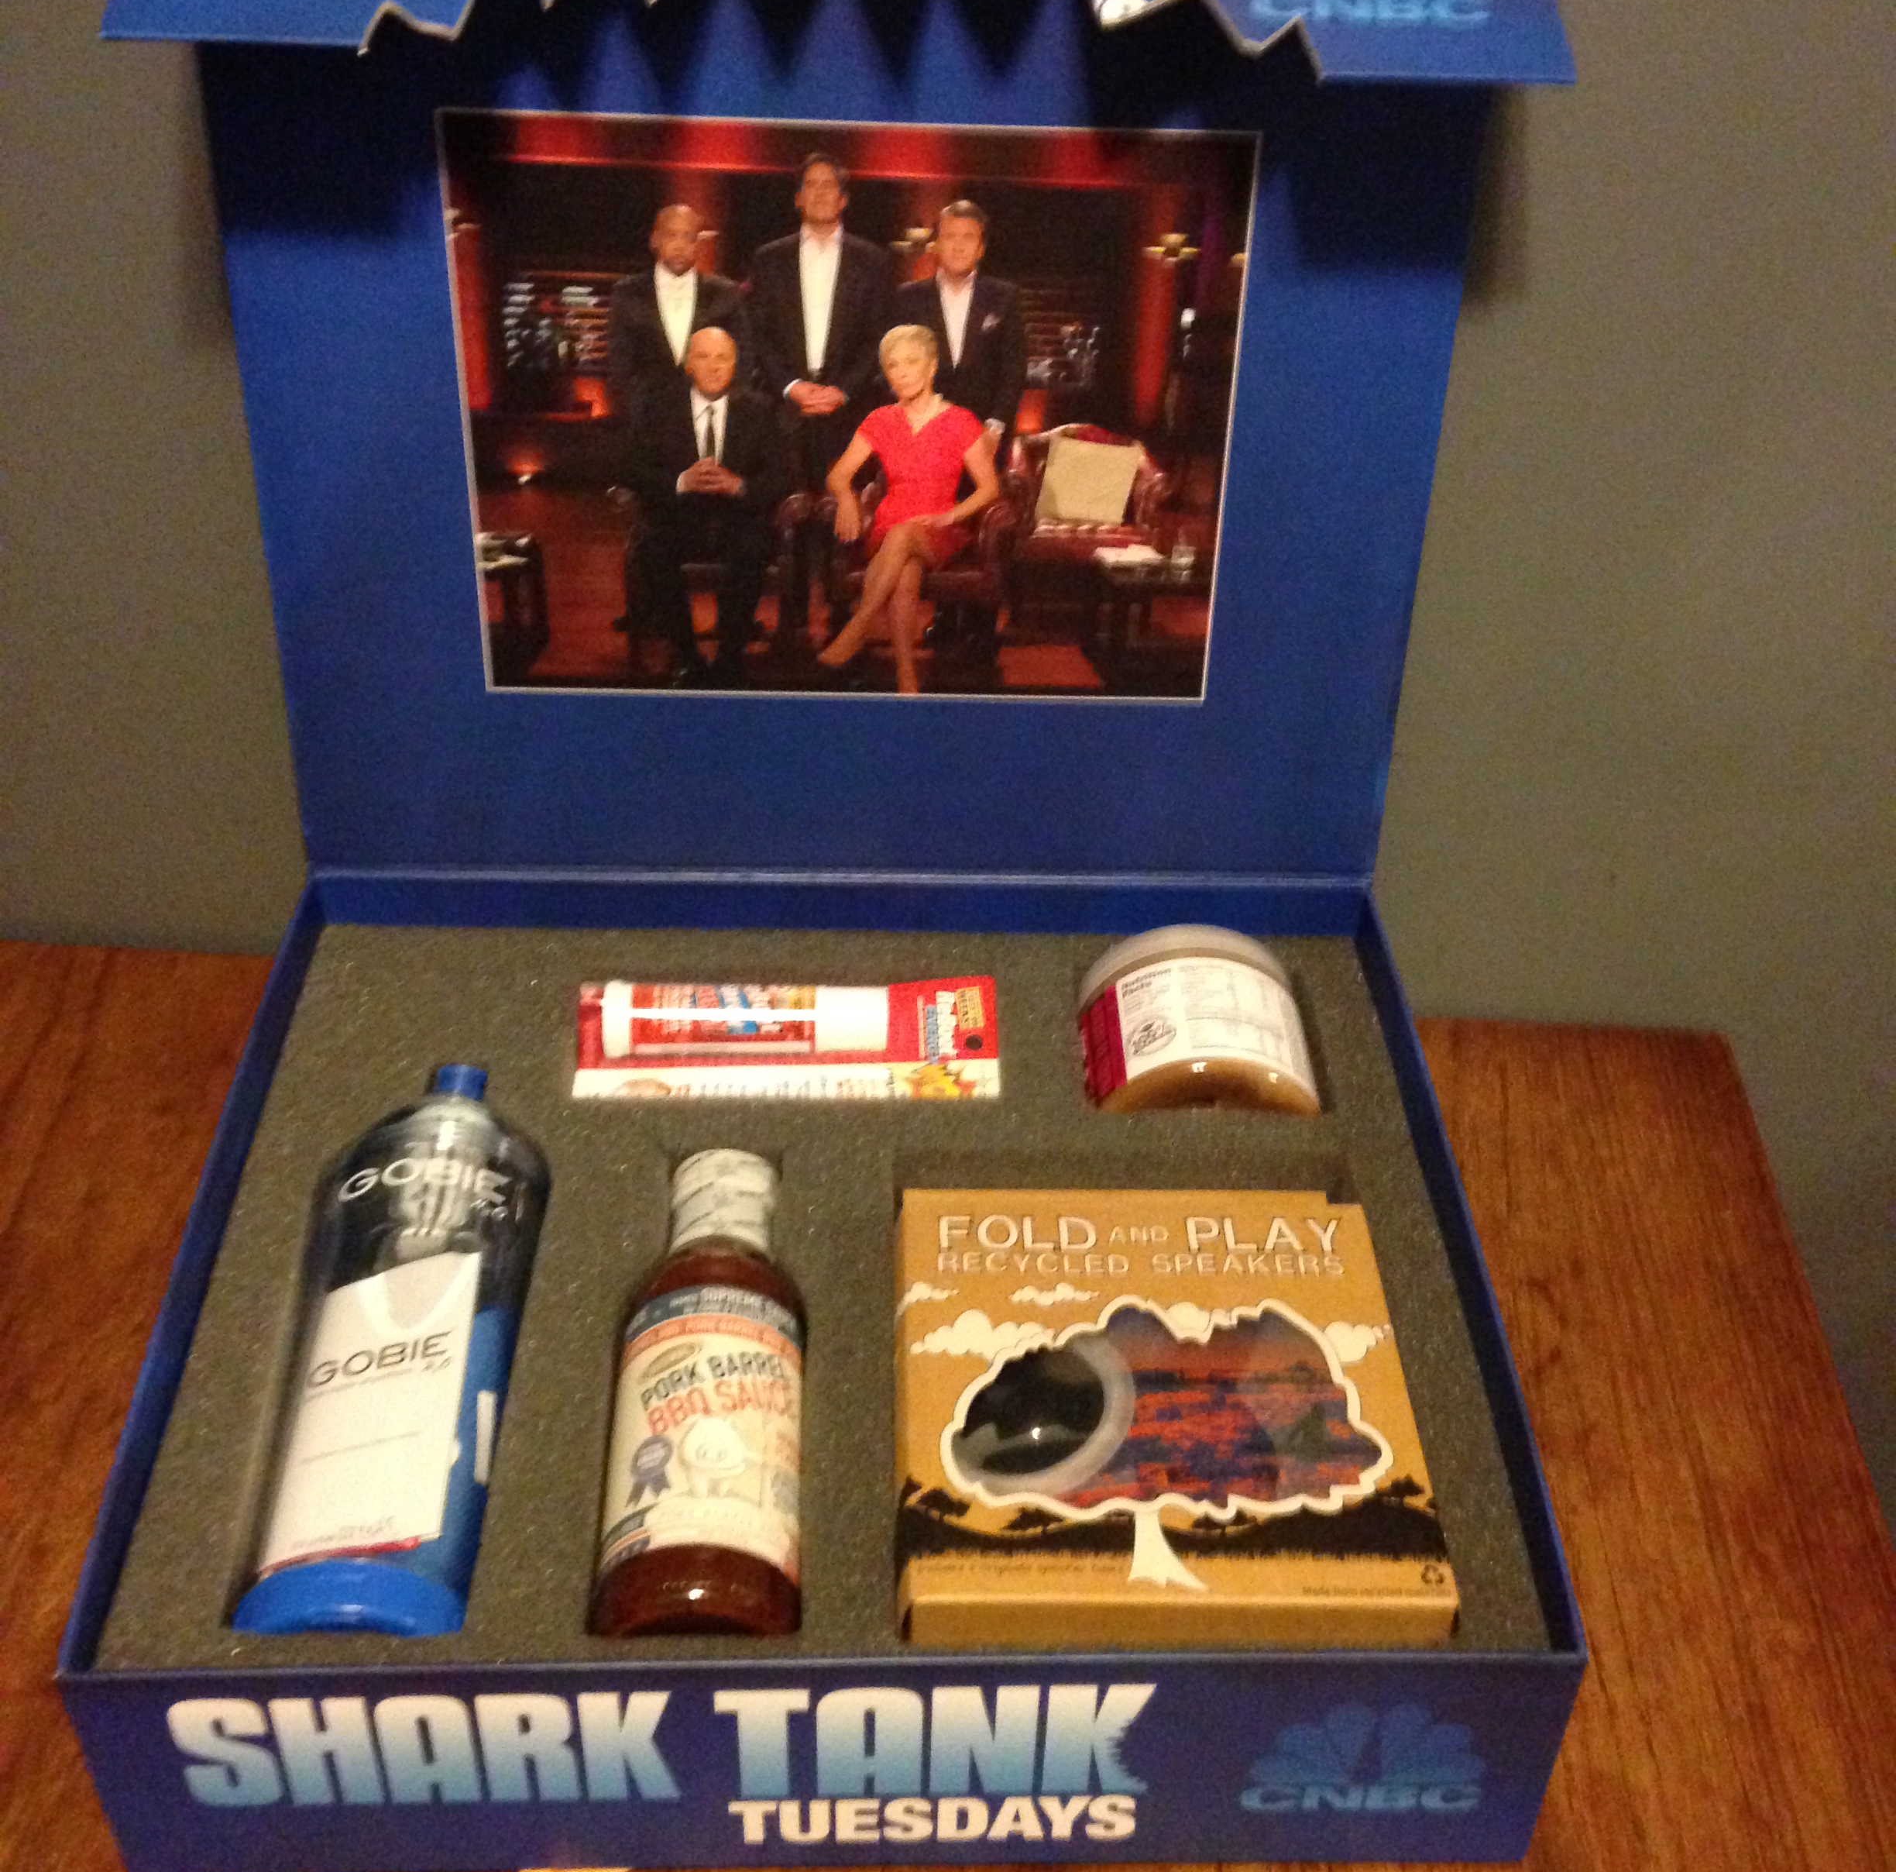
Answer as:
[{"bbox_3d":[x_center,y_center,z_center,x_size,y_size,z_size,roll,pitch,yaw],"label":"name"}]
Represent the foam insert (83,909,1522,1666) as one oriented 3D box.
[{"bbox_3d":[-0.037,0.137,0.844,0.410,0.078,0.352,0,38,-2],"label":"foam insert"}]

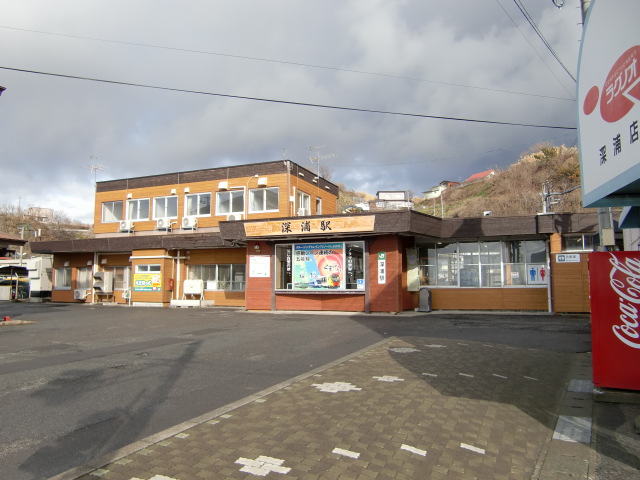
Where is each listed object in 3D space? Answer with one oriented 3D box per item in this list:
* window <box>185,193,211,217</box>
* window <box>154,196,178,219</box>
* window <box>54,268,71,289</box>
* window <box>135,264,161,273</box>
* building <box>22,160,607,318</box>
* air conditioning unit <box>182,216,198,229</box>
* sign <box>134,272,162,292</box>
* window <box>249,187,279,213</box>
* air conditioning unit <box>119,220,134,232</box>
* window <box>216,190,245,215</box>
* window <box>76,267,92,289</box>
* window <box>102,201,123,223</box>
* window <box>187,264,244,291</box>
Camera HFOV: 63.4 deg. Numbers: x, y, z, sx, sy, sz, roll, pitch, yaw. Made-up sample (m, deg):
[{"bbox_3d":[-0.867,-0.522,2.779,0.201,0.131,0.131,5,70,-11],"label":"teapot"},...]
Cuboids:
[{"bbox_3d":[-6.373,-1.815,27.227,1.702,1.235,0.130,-2,-6,25],"label":"window"},{"bbox_3d":[-8.366,-1.721,28.158,1.726,1.263,0.130,-2,-6,25],"label":"window"},{"bbox_3d":[-15.363,2.339,31.029,1.455,1.239,0.130,-2,-6,25],"label":"window"},{"bbox_3d":[-8.622,1.473,26.040,1.686,0.447,0.100,-2,-6,24],"label":"window"},{"bbox_3d":[-2.449,-0.122,26.619,30.461,7.121,10.292,-2,-6,25],"label":"building"},{"bbox_3d":[-6.729,-0.885,26.790,0.740,0.566,0.280,-2,-6,25],"label":"air conditioning unit"},{"bbox_3d":[-8.598,2.132,25.923,1.815,0.888,0.040,-2,-6,24],"label":"sign"},{"bbox_3d":[-2.645,-1.864,24.614,1.676,1.187,0.100,-2,-6,24],"label":"window"},{"bbox_3d":[-10.654,-0.797,28.634,0.740,0.537,0.280,-2,-6,25],"label":"air conditioning unit"},{"bbox_3d":[-4.372,-1.794,25.401,1.663,1.170,0.100,-2,-6,24],"label":"window"},{"bbox_3d":[-13.178,2.192,29.071,1.221,1.236,0.100,-2,-6,24],"label":"window"},{"bbox_3d":[-11.932,-1.594,29.828,1.588,1.213,0.130,-2,-6,25],"label":"window"},{"bbox_3d":[-5.059,1.857,25.372,3.491,1.307,0.100,-2,-6,24],"label":"window"}]

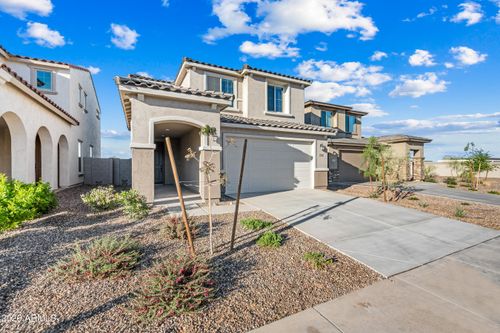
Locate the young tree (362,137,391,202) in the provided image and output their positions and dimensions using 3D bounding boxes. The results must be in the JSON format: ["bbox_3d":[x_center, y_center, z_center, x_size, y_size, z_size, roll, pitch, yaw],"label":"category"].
[{"bbox_3d":[5.600,0.070,9.850,1.300,2.800,1.250,0,0,30],"label":"young tree"}]

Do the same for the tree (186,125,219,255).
[{"bbox_3d":[-0.840,0.440,4.160,0.650,2.430,0.620,0,0,-11],"label":"tree"}]

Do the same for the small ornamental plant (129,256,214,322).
[{"bbox_3d":[-0.980,1.470,2.860,1.080,0.550,0.950,0,0,-19],"label":"small ornamental plant"}]

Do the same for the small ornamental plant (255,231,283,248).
[{"bbox_3d":[0.410,1.505,4.680,0.560,0.310,0.460,0,0,5],"label":"small ornamental plant"}]

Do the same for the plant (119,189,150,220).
[{"bbox_3d":[-3.140,1.010,6.070,0.800,0.800,0.720,0,0,-27],"label":"plant"}]

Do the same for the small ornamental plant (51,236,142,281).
[{"bbox_3d":[-2.430,1.380,3.620,1.220,0.500,0.950,0,0,-34],"label":"small ornamental plant"}]

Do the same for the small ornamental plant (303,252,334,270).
[{"bbox_3d":[1.200,1.640,3.930,0.560,0.220,0.450,0,0,17],"label":"small ornamental plant"}]

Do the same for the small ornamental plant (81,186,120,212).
[{"bbox_3d":[-4.460,0.955,6.680,1.030,0.710,0.900,0,0,-34],"label":"small ornamental plant"}]

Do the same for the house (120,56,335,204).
[{"bbox_3d":[-2.500,-2.500,15.000,10.300,7.500,13.500,0,0,-27],"label":"house"}]

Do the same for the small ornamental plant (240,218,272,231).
[{"bbox_3d":[0.170,1.450,5.720,0.830,0.240,0.620,0,0,2],"label":"small ornamental plant"}]

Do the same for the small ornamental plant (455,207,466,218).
[{"bbox_3d":[7.030,1.520,7.430,0.330,0.380,0.320,0,0,43],"label":"small ornamental plant"}]

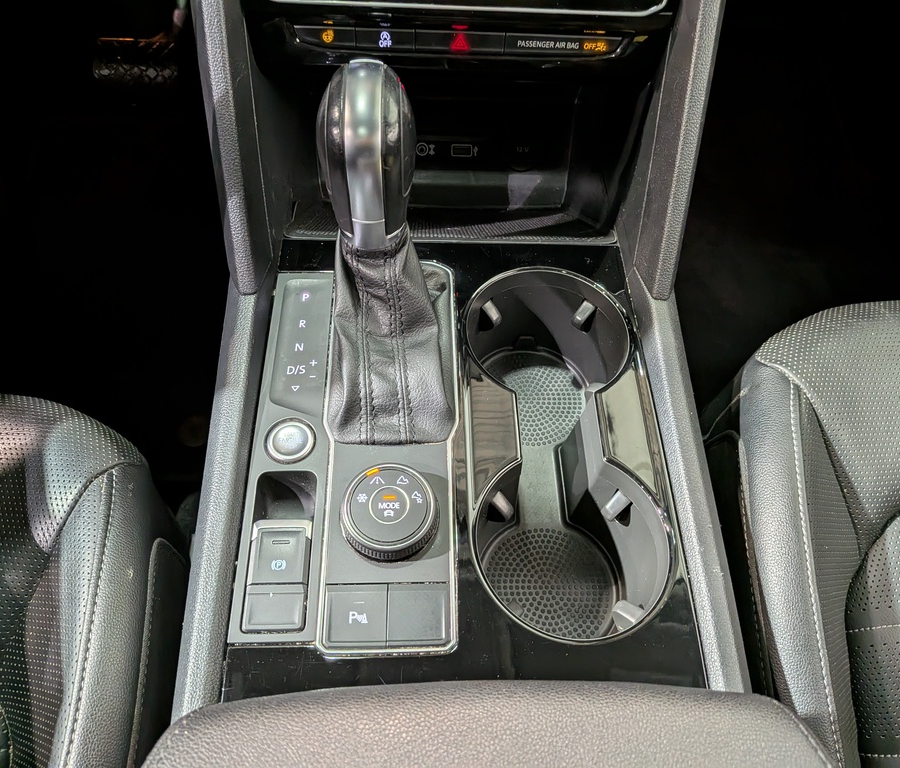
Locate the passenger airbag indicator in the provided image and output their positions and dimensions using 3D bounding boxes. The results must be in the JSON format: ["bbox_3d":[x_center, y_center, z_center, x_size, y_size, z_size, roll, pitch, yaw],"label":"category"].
[{"bbox_3d":[0.062,-0.187,0.388,0.064,0.010,0.010,1,50,-3],"label":"passenger airbag indicator"}]

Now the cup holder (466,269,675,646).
[{"bbox_3d":[0.059,0.040,0.412,0.102,0.068,0.222,1,60,-3],"label":"cup holder"}]

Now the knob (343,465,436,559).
[{"bbox_3d":[-0.030,0.063,0.346,0.045,0.020,0.045,1,60,-3],"label":"knob"}]

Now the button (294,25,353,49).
[{"bbox_3d":[-0.067,-0.188,0.381,0.032,0.011,0.010,1,50,-3],"label":"button"}]

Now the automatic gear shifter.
[{"bbox_3d":[-0.029,-0.057,0.342,0.069,0.150,0.122,1,60,-3],"label":"automatic gear shifter"}]

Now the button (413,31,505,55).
[{"bbox_3d":[0.005,-0.187,0.386,0.049,0.011,0.010,1,50,-3],"label":"button"}]

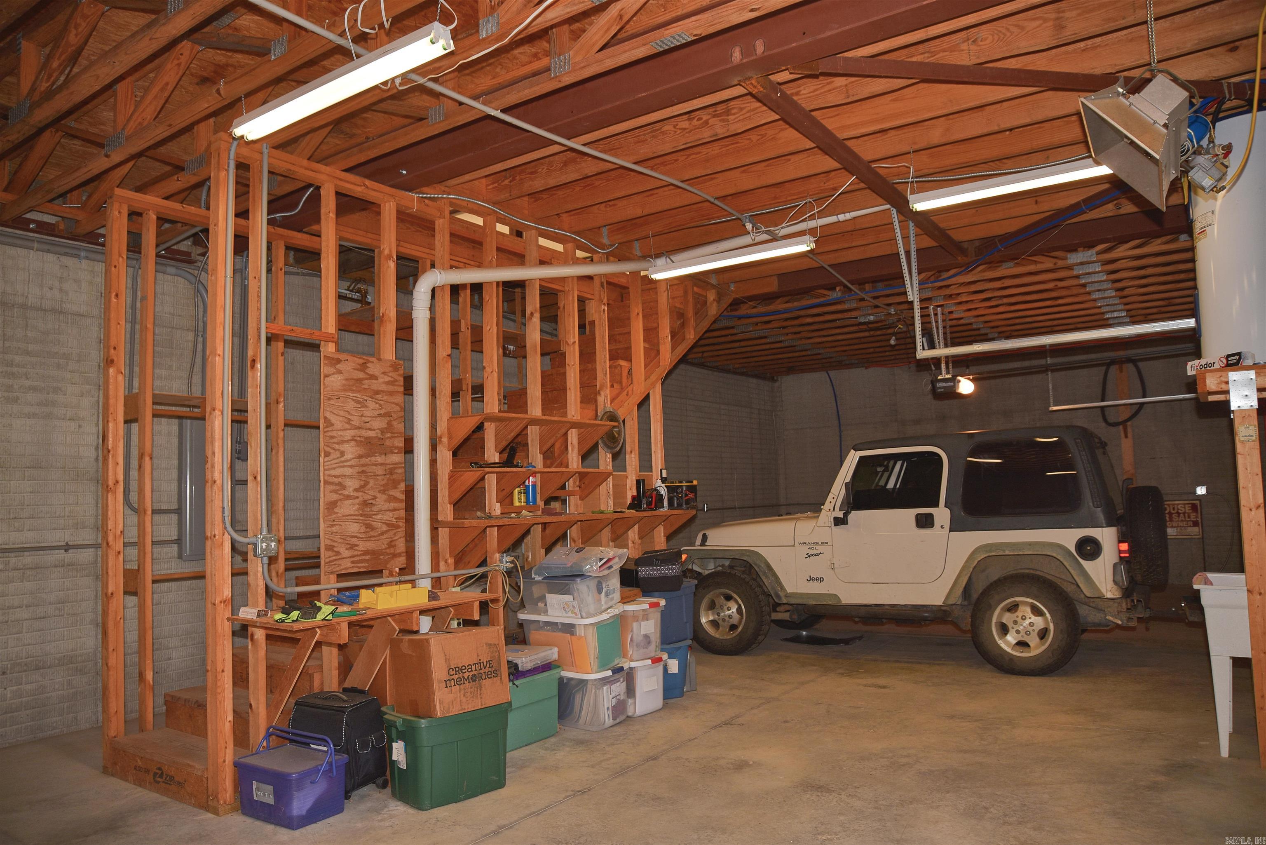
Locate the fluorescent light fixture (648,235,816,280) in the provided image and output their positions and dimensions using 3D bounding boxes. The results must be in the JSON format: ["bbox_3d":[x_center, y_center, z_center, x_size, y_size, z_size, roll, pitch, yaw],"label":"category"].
[{"bbox_3d":[0.644,-1.113,5.774,1.230,0.090,0.120,-5,-5,35],"label":"fluorescent light fixture"}]

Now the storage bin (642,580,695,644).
[{"bbox_3d":[0.115,1.278,5.690,0.570,0.400,0.410,-6,-6,39],"label":"storage bin"}]

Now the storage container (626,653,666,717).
[{"bbox_3d":[-0.128,1.671,5.433,0.580,0.350,0.410,-5,-6,35],"label":"storage container"}]

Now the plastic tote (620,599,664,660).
[{"bbox_3d":[-0.089,1.315,5.346,0.520,0.335,0.370,-5,-5,36],"label":"plastic tote"}]

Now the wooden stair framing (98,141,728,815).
[{"bbox_3d":[-0.878,0.331,6.238,1.350,3.220,5.150,-5,-6,33],"label":"wooden stair framing"}]

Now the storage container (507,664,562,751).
[{"bbox_3d":[-0.722,1.611,4.775,0.400,0.355,0.570,-5,-5,36],"label":"storage container"}]

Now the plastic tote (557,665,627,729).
[{"bbox_3d":[-0.352,1.635,5.101,0.580,0.335,0.410,-4,-5,31],"label":"plastic tote"}]

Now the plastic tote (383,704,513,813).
[{"bbox_3d":[-0.877,1.546,4.007,0.385,0.380,0.535,-6,-6,43],"label":"plastic tote"}]

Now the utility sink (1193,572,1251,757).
[{"bbox_3d":[3.102,1.180,4.110,0.590,0.850,0.610,-5,-6,33],"label":"utility sink"}]

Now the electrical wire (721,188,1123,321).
[{"bbox_3d":[2.112,-1.143,6.538,0.777,0.090,3.838,1,-5,-30],"label":"electrical wire"}]

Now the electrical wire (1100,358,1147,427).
[{"bbox_3d":[6.036,-0.376,10.394,0.520,0.850,0.080,-5,-5,35],"label":"electrical wire"}]

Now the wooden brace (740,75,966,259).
[{"bbox_3d":[1.587,-1.461,5.259,0.090,0.090,3.780,-5,-6,35],"label":"wooden brace"}]

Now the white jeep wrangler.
[{"bbox_3d":[2.296,1.033,7.253,3.870,1.770,1.700,-5,-5,31],"label":"white jeep wrangler"}]

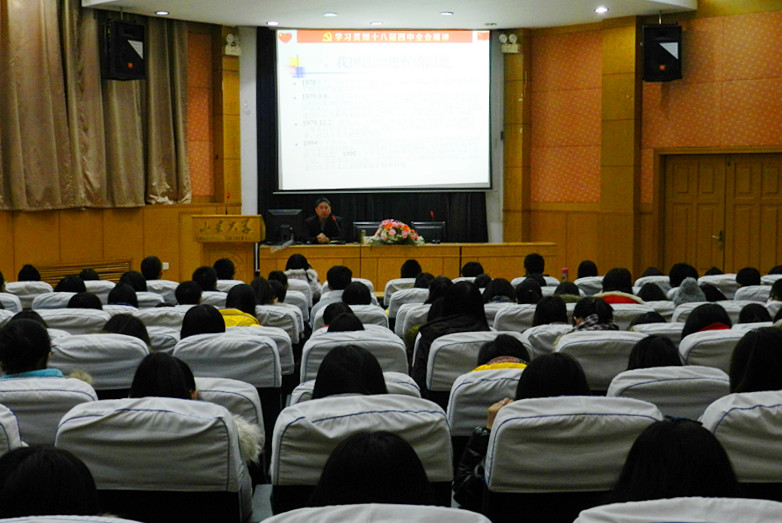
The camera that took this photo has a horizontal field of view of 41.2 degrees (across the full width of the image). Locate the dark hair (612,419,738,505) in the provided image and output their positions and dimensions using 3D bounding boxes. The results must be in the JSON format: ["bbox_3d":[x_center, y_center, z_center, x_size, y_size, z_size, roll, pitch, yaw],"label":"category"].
[{"bbox_3d":[0.542,0.426,1.984,0.235,0.250,0.230,0,2,-3],"label":"dark hair"}]

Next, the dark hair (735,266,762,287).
[{"bbox_3d":[2.886,0.149,8.398,0.195,0.210,0.210,0,4,-3],"label":"dark hair"}]

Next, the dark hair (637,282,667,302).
[{"bbox_3d":[1.865,0.264,7.448,0.210,0.220,0.210,0,4,-3],"label":"dark hair"}]

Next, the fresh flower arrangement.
[{"bbox_3d":[0.061,-0.318,11.600,0.630,0.300,0.360,0,5,-3],"label":"fresh flower arrangement"}]

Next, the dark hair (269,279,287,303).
[{"bbox_3d":[-0.846,0.263,7.760,0.190,0.250,0.220,0,5,-2],"label":"dark hair"}]

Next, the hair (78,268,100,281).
[{"bbox_3d":[-2.740,0.183,9.457,0.185,0.230,0.210,0,3,-3],"label":"hair"}]

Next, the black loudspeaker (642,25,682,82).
[{"bbox_3d":[2.907,-2.229,11.150,0.410,0.560,0.370,0,3,5],"label":"black loudspeaker"}]

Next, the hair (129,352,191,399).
[{"bbox_3d":[-0.654,0.394,2.960,0.200,0.260,0.220,0,5,0],"label":"hair"}]

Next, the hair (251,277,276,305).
[{"bbox_3d":[-0.809,0.221,6.609,0.175,0.240,0.210,0,3,-3],"label":"hair"}]

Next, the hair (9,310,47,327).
[{"bbox_3d":[-2.017,0.406,5.810,0.200,0.250,0.220,0,5,-2],"label":"hair"}]

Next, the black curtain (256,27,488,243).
[{"bbox_3d":[-0.223,-1.275,12.500,2.750,3.050,0.200,-1,5,-3],"label":"black curtain"}]

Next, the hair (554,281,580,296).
[{"bbox_3d":[1.296,0.259,7.637,0.185,0.210,0.210,0,3,-3],"label":"hair"}]

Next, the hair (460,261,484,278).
[{"bbox_3d":[0.748,0.119,9.482,0.190,0.220,0.210,0,3,-3],"label":"hair"}]

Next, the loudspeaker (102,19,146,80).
[{"bbox_3d":[-2.956,-2.319,11.400,0.360,0.620,0.410,4,6,42],"label":"loudspeaker"}]

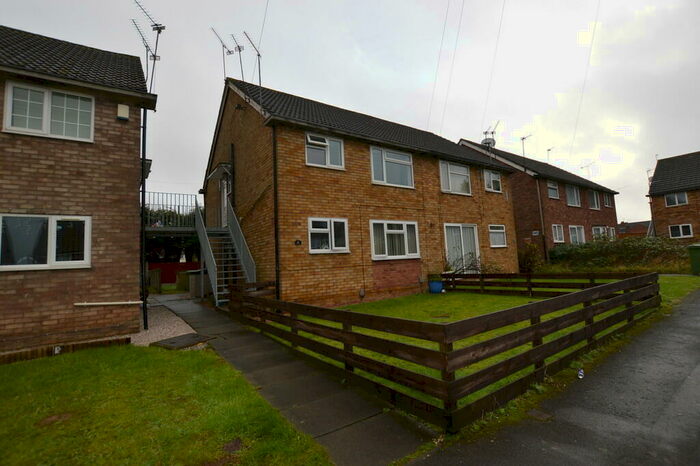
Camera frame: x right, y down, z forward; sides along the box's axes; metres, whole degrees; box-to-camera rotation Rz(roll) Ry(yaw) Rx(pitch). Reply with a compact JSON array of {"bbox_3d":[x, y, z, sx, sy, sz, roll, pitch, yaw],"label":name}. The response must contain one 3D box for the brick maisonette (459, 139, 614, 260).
[{"bbox_3d":[12.109,-1.758,23.031,11.950,8.400,9.500,0,-6,-35],"label":"brick maisonette"}]

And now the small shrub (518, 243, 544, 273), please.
[{"bbox_3d":[8.730,1.278,15.000,1.150,1.600,1.150,0,-6,-35],"label":"small shrub"}]

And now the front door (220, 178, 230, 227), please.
[{"bbox_3d":[-4.918,-1.199,12.191,0.100,2.000,0.930,0,-6,-35],"label":"front door"}]

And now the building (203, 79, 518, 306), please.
[{"bbox_3d":[0.299,-1.729,14.880,11.900,8.500,9.500,0,-6,-35],"label":"building"}]

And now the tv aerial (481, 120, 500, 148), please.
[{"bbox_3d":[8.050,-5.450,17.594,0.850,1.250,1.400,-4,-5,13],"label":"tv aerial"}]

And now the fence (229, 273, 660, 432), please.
[{"bbox_3d":[1.565,1.468,7.034,6.600,0.860,6.620,0,-6,-35],"label":"fence"}]

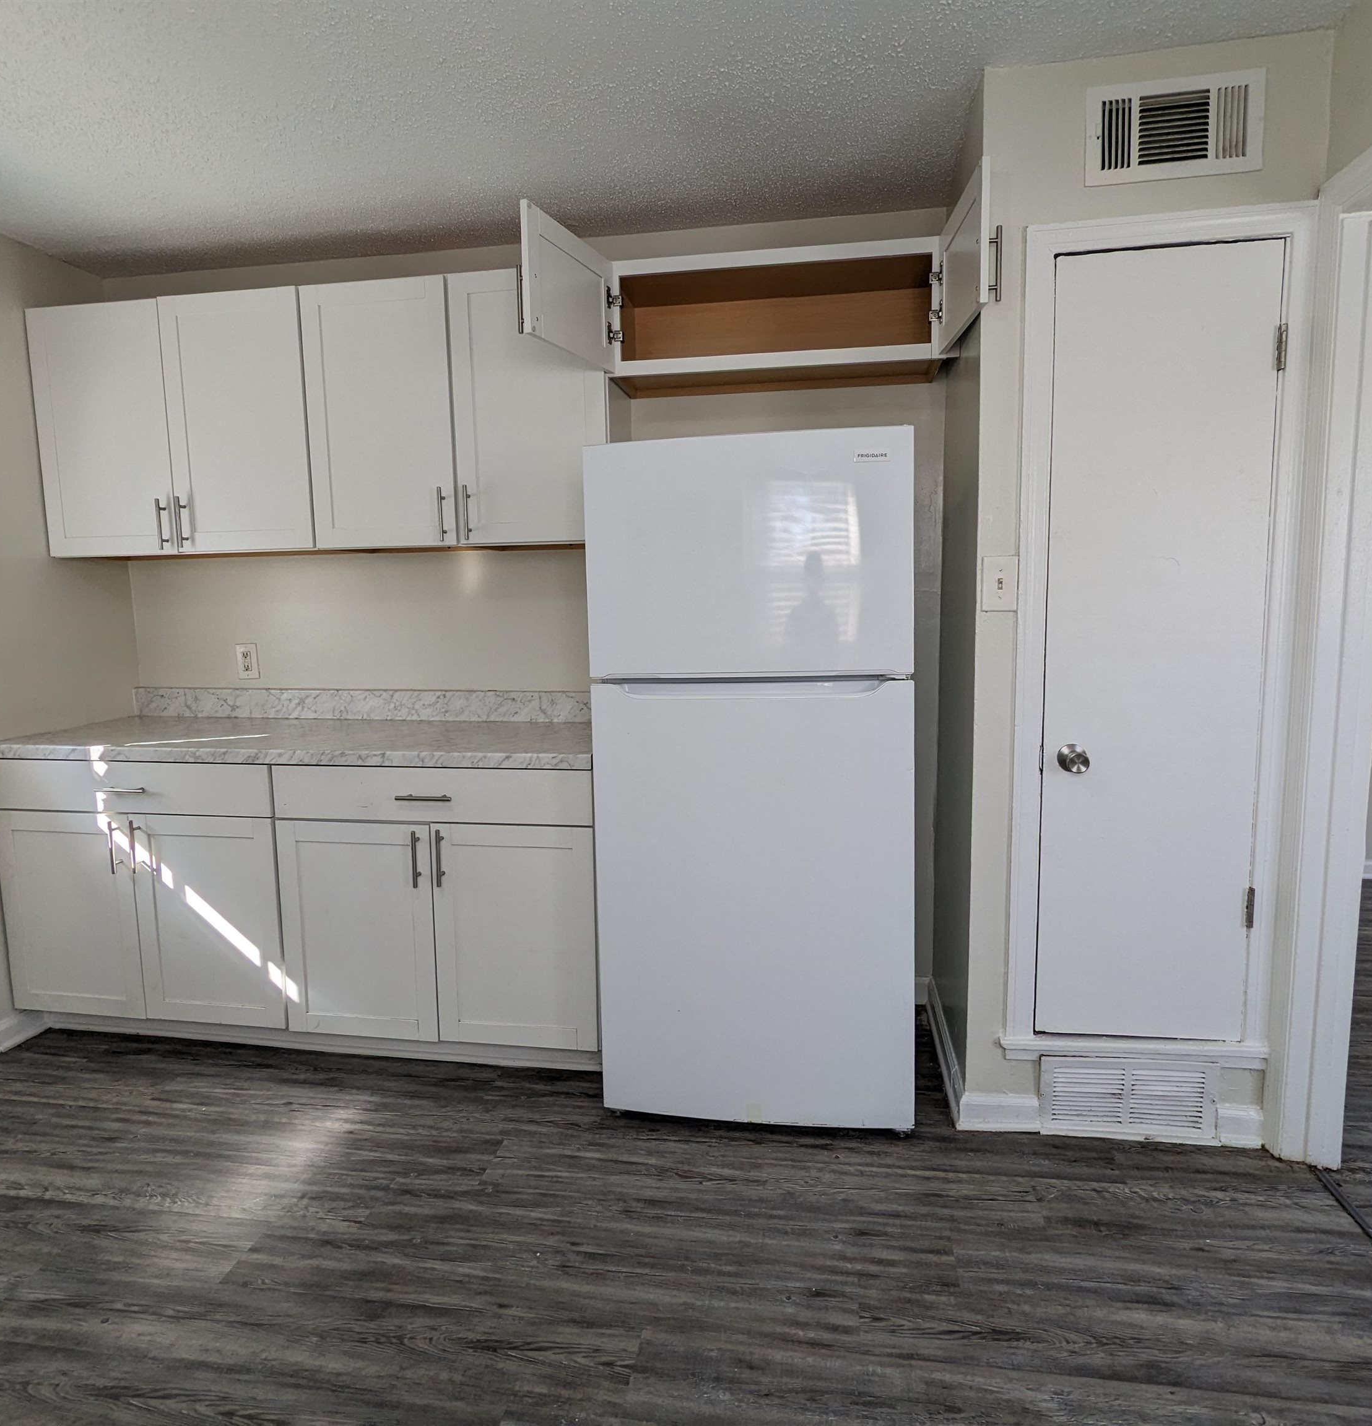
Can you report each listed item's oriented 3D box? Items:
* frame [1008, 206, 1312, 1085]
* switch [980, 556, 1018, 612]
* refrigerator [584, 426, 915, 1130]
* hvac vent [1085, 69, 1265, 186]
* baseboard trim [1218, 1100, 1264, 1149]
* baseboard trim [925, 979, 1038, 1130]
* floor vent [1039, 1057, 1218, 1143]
[{"bbox_3d":[1.039,-0.100,1.986,0.579,1.921,0.070,0,7,9],"label":"frame"},{"bbox_3d":[0.718,-0.293,2.009,0.076,0.123,0.018,0,7,9],"label":"switch"},{"bbox_3d":[0.207,0.166,2.442,0.758,1.675,0.770,0,7,9],"label":"refrigerator"},{"bbox_3d":[1.024,-1.226,1.844,0.341,0.194,0.024,0,7,9],"label":"hvac vent"},{"bbox_3d":[1.309,0.989,2.076,0.105,0.092,0.016,0,7,9],"label":"baseboard trim"},{"bbox_3d":[0.823,0.947,2.495,0.197,0.092,0.698,0,7,9],"label":"baseboard trim"},{"bbox_3d":[1.058,0.931,2.102,0.396,0.204,0.027,0,7,9],"label":"floor vent"}]

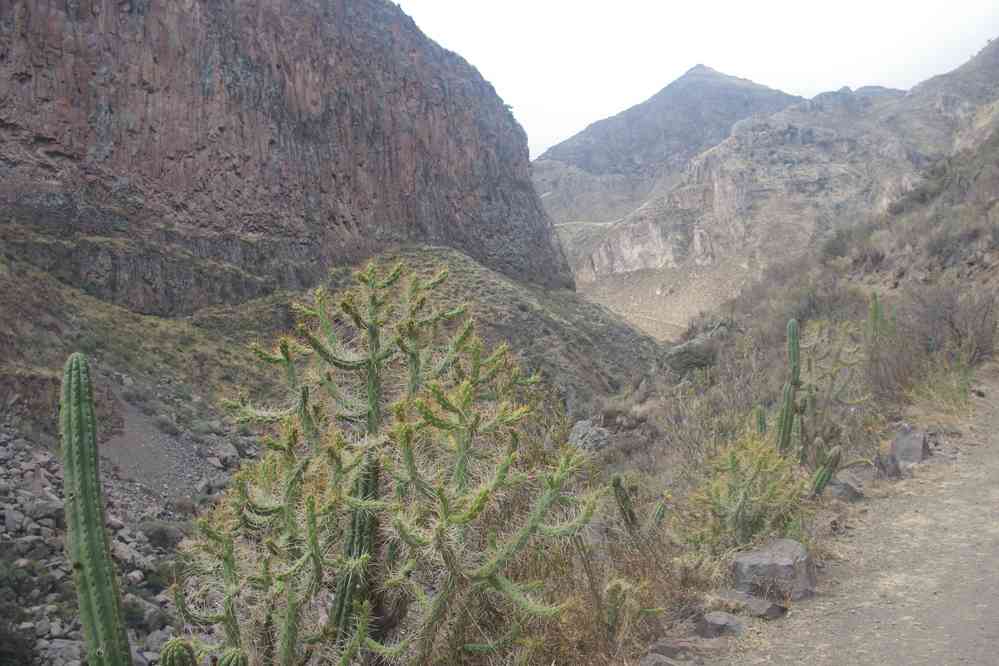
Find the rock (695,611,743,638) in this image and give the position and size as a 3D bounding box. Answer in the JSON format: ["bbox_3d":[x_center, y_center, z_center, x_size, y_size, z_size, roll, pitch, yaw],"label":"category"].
[{"bbox_3d":[1.178,1.561,5.350,0.250,0.140,0.200,0,1,23],"label":"rock"}]

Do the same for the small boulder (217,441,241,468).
[{"bbox_3d":[-13.022,5.838,48.000,1.150,1.250,1.100,0,1,-15],"label":"small boulder"}]

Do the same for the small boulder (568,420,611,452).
[{"bbox_3d":[1.712,1.950,19.000,0.800,0.570,0.650,0,1,5],"label":"small boulder"}]

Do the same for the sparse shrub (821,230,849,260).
[{"bbox_3d":[17.439,-4.555,52.000,1.450,1.500,1.350,0,1,19],"label":"sparse shrub"}]

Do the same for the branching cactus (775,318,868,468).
[{"bbox_3d":[3.417,0.663,10.600,1.000,1.620,0.850,0,1,18],"label":"branching cactus"}]

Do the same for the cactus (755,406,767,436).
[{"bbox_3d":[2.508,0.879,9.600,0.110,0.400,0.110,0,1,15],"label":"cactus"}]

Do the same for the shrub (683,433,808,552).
[{"bbox_3d":[1.847,1.205,7.500,0.950,0.920,0.850,0,1,14],"label":"shrub"}]

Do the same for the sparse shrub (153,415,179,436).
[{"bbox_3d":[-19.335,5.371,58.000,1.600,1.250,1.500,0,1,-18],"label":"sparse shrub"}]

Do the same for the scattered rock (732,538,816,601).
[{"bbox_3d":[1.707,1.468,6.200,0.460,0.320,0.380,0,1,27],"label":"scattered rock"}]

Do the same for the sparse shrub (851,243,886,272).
[{"bbox_3d":[17.732,-3.628,48.000,1.700,1.400,1.500,0,1,20],"label":"sparse shrub"}]

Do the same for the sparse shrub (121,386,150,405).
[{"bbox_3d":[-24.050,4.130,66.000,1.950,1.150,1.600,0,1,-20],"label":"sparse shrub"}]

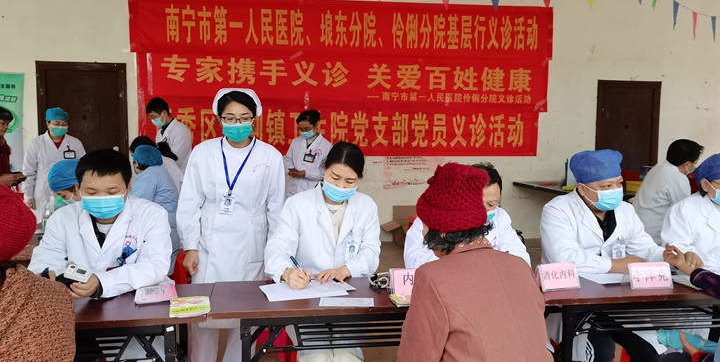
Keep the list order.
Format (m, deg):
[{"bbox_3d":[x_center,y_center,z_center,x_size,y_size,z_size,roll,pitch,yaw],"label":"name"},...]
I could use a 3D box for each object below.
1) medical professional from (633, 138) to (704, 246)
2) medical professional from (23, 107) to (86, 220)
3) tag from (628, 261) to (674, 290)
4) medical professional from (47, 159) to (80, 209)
[{"bbox_3d":[2.208,0.382,3.980,0.700,1.348,0.500,-3,6,-37],"label":"medical professional"},{"bbox_3d":[-2.722,0.146,5.020,0.520,1.594,0.320,-1,5,-14],"label":"medical professional"},{"bbox_3d":[1.236,0.403,2.416,0.180,0.105,0.068,0,5,-9],"label":"tag"},{"bbox_3d":[-1.804,0.476,3.671,0.700,1.210,0.500,-4,6,-42],"label":"medical professional"}]

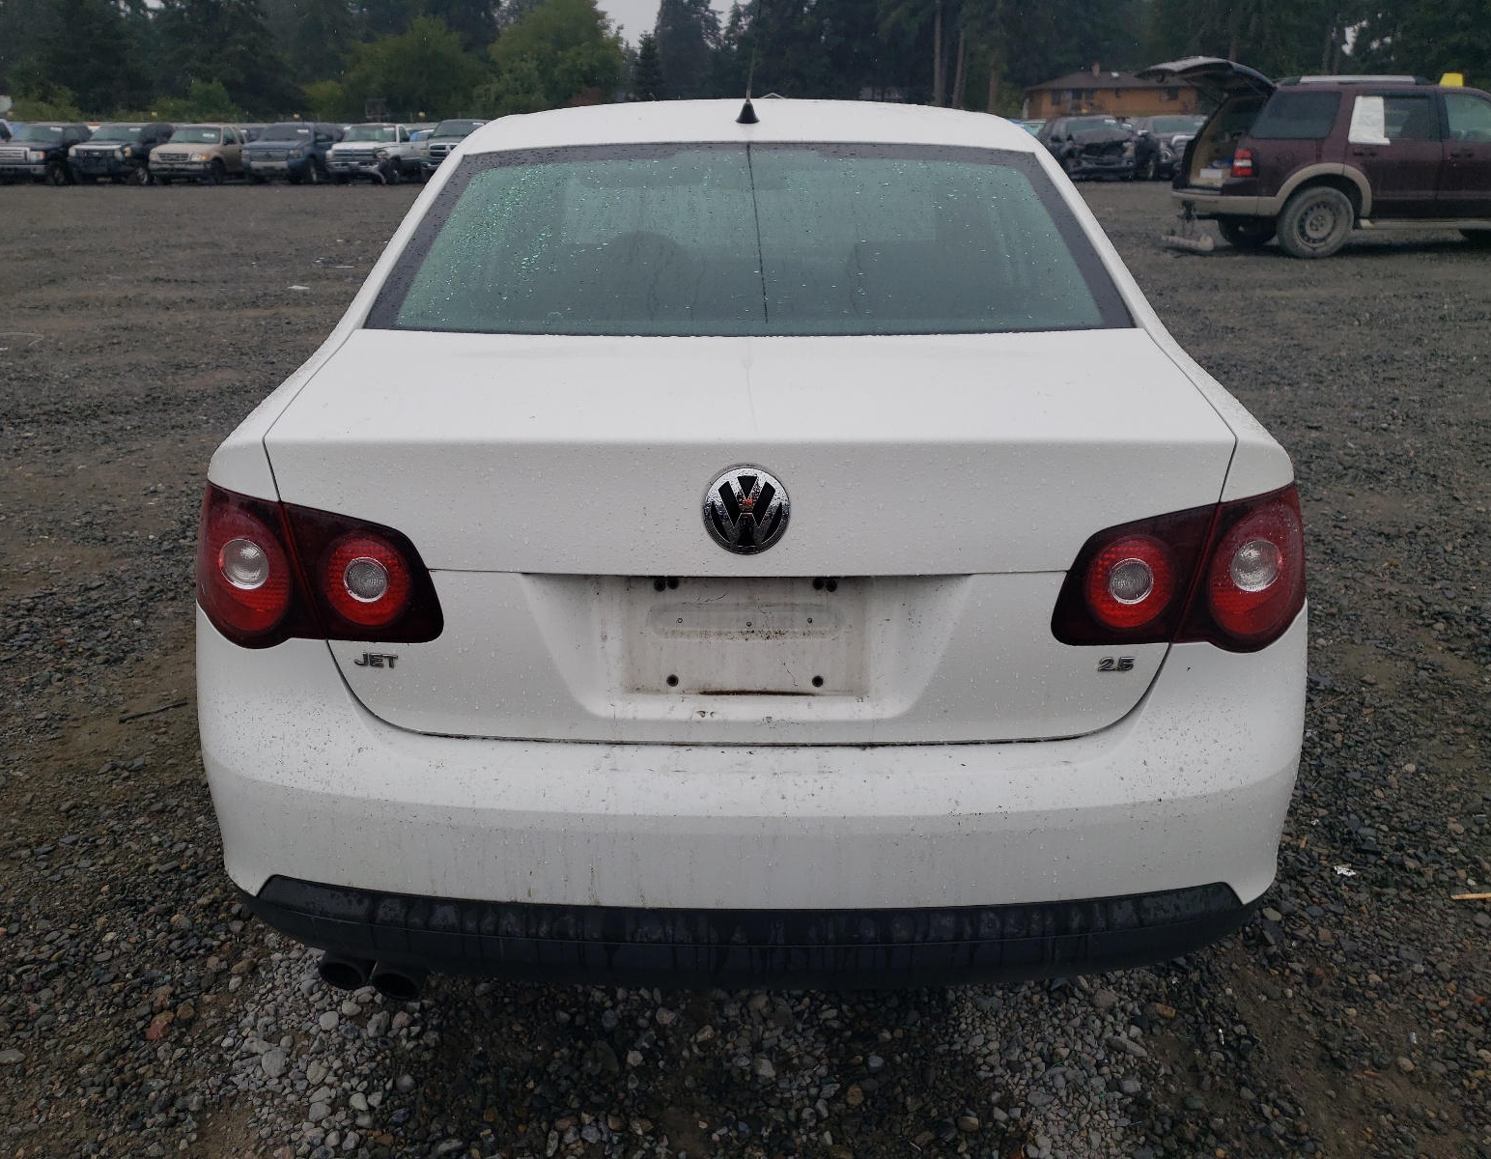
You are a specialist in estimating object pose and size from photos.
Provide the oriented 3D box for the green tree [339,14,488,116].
[{"bbox_3d":[-18.400,-27.513,64.419,8.400,7.400,8.000,0,21,0],"label":"green tree"}]

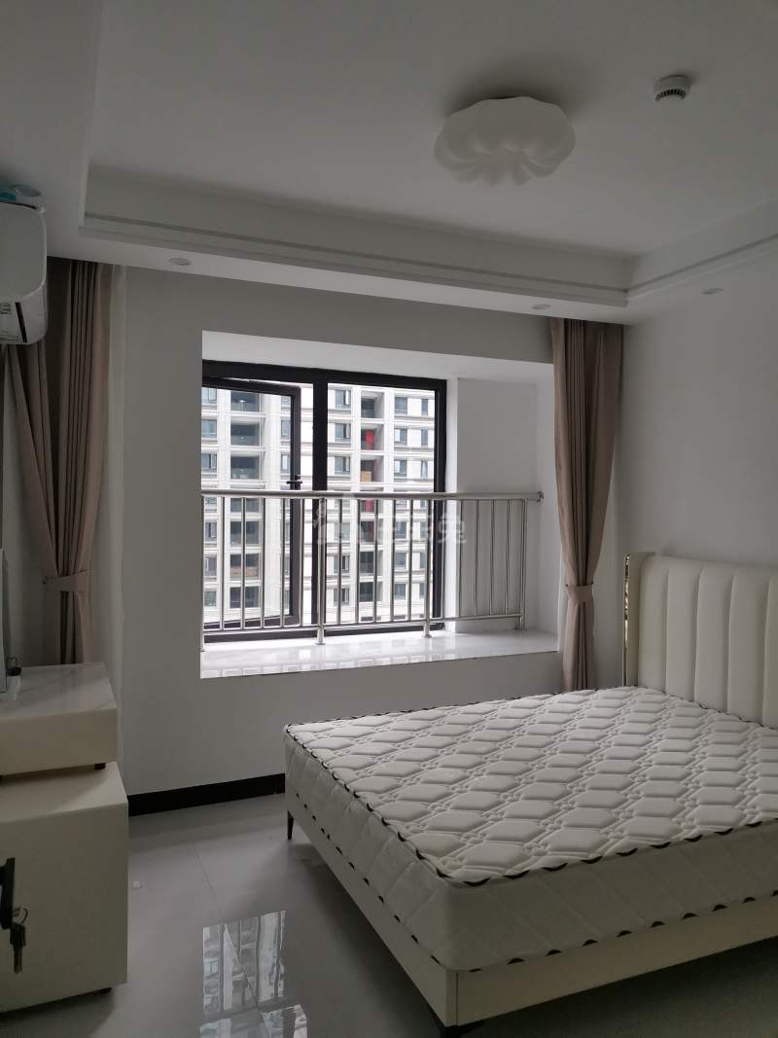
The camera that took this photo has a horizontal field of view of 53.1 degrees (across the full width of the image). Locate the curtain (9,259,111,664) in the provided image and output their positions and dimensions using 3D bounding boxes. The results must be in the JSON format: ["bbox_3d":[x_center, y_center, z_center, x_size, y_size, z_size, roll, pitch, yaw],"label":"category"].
[{"bbox_3d":[-1.427,0.095,3.367,0.426,2.474,0.160,0,0,-23],"label":"curtain"}]

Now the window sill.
[{"bbox_3d":[-0.015,0.778,4.514,2.252,0.050,0.883,0,0,-23],"label":"window sill"}]

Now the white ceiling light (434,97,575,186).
[{"bbox_3d":[0.406,-1.336,2.776,0.490,0.155,0.490,0,0,0],"label":"white ceiling light"}]

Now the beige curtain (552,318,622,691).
[{"bbox_3d":[1.130,0.093,4.443,0.491,2.474,0.160,0,0,-23],"label":"beige curtain"}]

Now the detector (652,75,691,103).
[{"bbox_3d":[0.915,-1.381,2.518,0.114,0.050,0.114,0,0,0],"label":"detector"}]

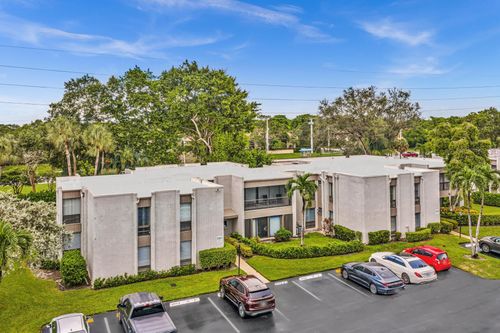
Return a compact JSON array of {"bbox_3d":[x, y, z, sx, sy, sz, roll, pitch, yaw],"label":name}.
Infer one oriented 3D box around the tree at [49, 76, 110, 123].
[{"bbox_3d":[-28.914,-6.001,65.772,10.120,18.720,10.120,0,7,0],"label":"tree"}]

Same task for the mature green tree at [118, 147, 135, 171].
[{"bbox_3d":[-18.260,0.747,57.566,2.370,7.430,2.370,0,7,0],"label":"mature green tree"}]

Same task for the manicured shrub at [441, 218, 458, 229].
[{"bbox_3d":[21.103,6.024,41.737,1.900,1.000,1.500,-3,8,-25],"label":"manicured shrub"}]

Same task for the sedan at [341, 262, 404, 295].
[{"bbox_3d":[8.245,7.367,26.631,1.823,1.421,4.802,-3,7,-24],"label":"sedan"}]

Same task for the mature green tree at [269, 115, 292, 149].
[{"bbox_3d":[9.985,-9.745,127.246,7.857,14.433,7.464,0,6,4],"label":"mature green tree"}]

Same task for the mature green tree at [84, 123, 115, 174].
[{"bbox_3d":[-23.161,-0.866,59.423,4.892,11.045,4.647,-2,6,-21],"label":"mature green tree"}]

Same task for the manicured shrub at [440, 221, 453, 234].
[{"bbox_3d":[20.082,6.191,40.050,1.350,1.100,1.300,-3,8,-25],"label":"manicured shrub"}]

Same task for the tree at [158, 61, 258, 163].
[{"bbox_3d":[-6.080,-5.217,56.947,14.651,20.162,13.918,-1,6,-6],"label":"tree"}]

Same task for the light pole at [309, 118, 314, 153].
[{"bbox_3d":[19.405,-9.532,122.787,1.200,11.180,0.700,0,7,0],"label":"light pole"}]

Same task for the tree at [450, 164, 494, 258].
[{"bbox_3d":[18.245,3.656,31.874,3.608,7.677,3.428,3,7,30],"label":"tree"}]

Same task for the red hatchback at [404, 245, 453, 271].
[{"bbox_3d":[13.658,6.971,30.182,1.568,1.450,3.577,-3,7,-25],"label":"red hatchback"}]

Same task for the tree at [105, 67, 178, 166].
[{"bbox_3d":[-17.168,-5.887,61.754,11.710,19.520,12.000,0,7,0],"label":"tree"}]

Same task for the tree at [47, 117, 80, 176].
[{"bbox_3d":[-28.634,-1.459,59.360,4.887,12.255,4.643,-3,7,-26],"label":"tree"}]

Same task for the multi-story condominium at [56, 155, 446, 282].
[{"bbox_3d":[3.966,3.364,41.257,43.200,6.400,15.600,-3,8,-24],"label":"multi-story condominium"}]

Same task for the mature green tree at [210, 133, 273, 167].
[{"bbox_3d":[-1.101,0.482,50.474,8.030,9.760,8.030,0,7,0],"label":"mature green tree"}]

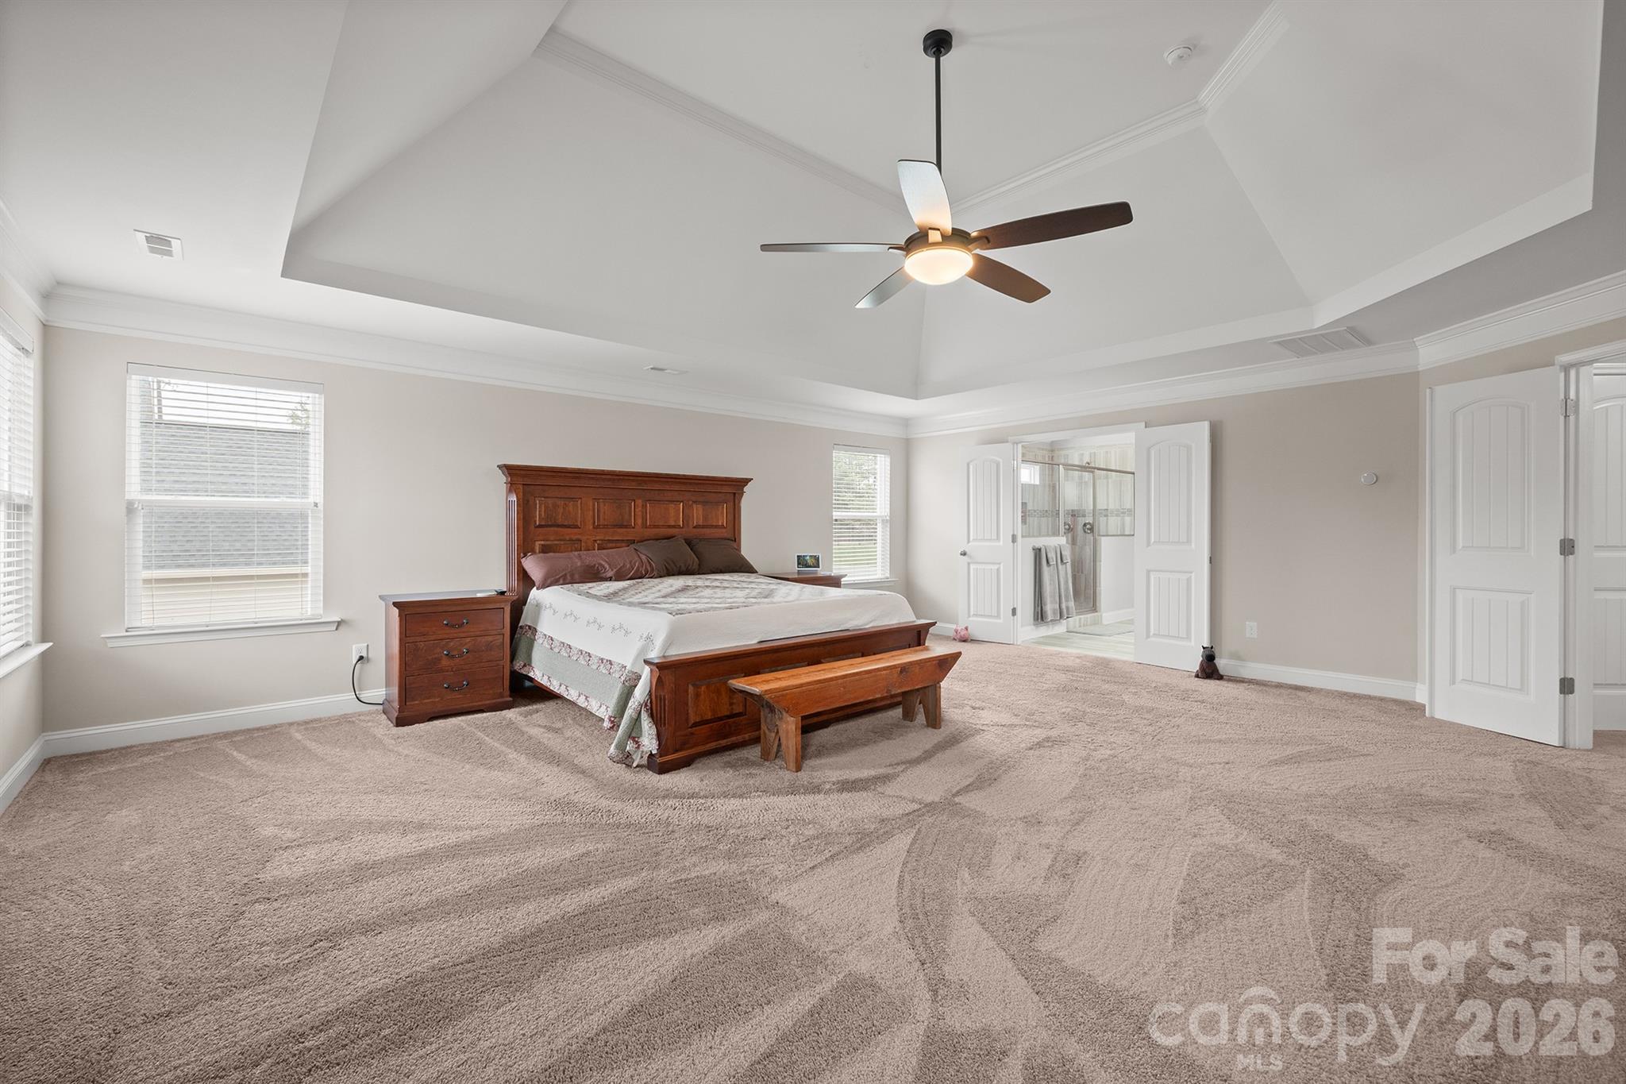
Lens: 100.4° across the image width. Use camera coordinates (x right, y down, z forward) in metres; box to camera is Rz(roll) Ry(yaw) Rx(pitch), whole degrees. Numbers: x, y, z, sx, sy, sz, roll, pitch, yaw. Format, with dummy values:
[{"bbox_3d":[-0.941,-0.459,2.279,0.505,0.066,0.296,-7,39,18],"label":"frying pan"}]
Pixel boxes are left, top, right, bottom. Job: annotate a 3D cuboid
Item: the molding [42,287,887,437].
[{"bbox_3d":[-1.400,-1.254,5.662,6.700,0.200,0.100,-1,1,-41],"label":"molding"}]

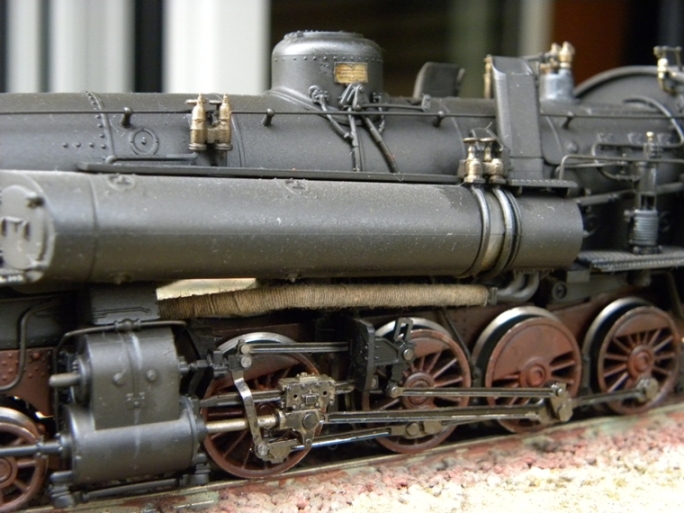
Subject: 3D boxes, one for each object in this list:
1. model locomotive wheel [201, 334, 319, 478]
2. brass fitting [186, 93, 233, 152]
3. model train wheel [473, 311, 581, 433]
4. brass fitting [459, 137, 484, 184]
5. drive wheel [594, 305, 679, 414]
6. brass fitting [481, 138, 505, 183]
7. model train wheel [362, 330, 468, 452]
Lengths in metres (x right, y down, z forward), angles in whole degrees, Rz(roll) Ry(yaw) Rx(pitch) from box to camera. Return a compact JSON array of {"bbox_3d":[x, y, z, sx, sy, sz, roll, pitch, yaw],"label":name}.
[{"bbox_3d":[-0.009,0.018,0.118,0.017,0.017,0.003,-4,9,-28],"label":"model locomotive wheel"},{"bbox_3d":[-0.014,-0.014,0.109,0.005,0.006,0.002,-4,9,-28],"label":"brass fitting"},{"bbox_3d":[0.025,0.016,0.136,0.017,0.017,0.003,-4,9,-28],"label":"model train wheel"},{"bbox_3d":[0.016,-0.012,0.125,0.002,0.006,0.003,-4,9,-28],"label":"brass fitting"},{"bbox_3d":[0.041,0.015,0.145,0.017,0.017,0.003,-4,9,-28],"label":"drive wheel"},{"bbox_3d":[0.019,-0.012,0.126,0.002,0.006,0.003,-4,9,-28],"label":"brass fitting"},{"bbox_3d":[0.009,0.017,0.128,0.017,0.017,0.003,-4,9,-28],"label":"model train wheel"}]

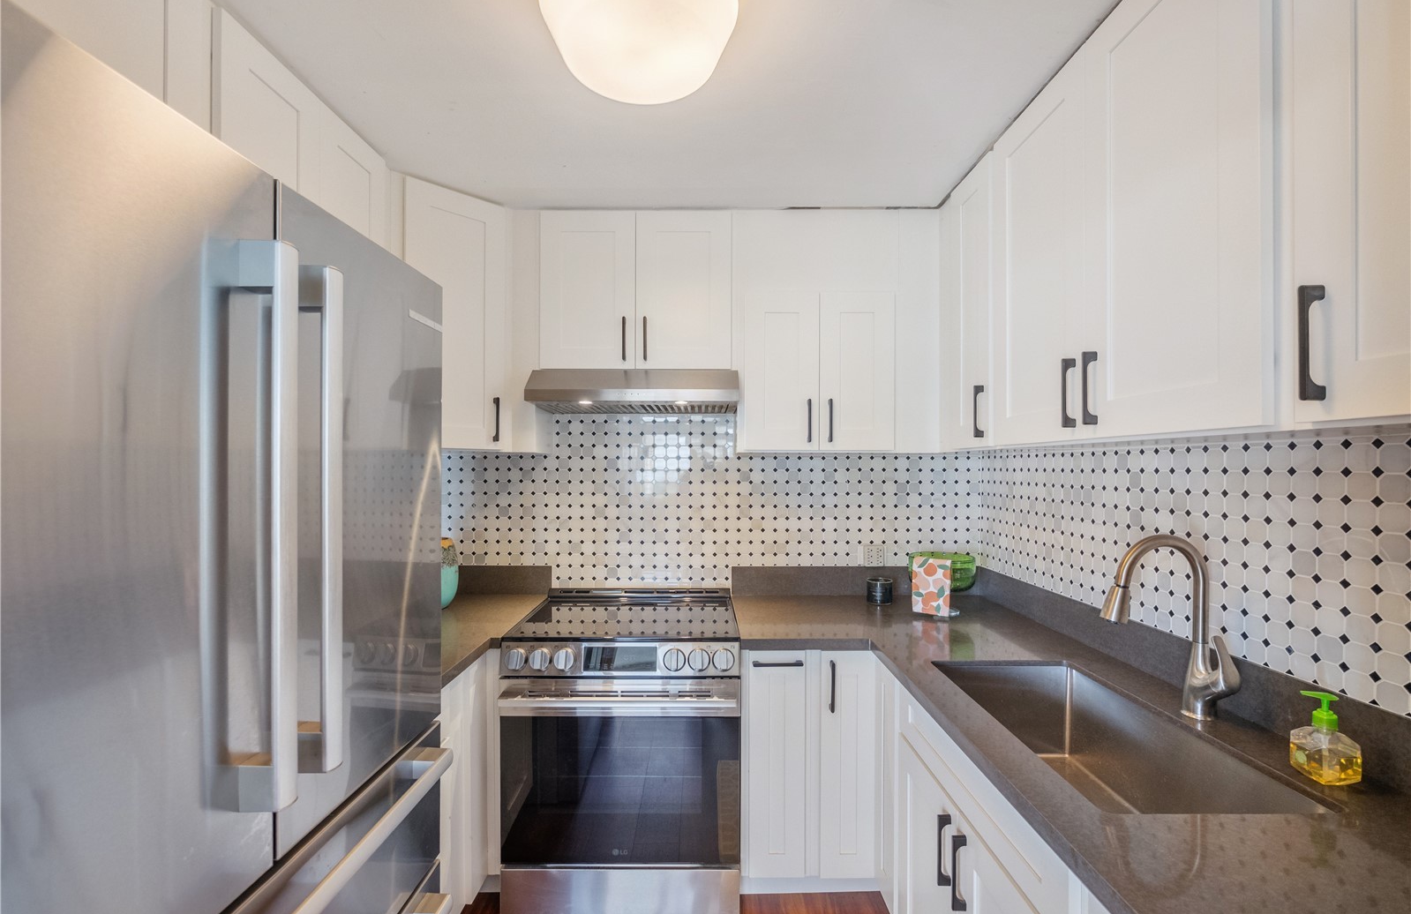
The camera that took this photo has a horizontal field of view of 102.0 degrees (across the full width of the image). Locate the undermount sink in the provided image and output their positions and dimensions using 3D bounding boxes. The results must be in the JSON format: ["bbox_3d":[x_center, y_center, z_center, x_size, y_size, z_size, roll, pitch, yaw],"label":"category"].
[{"bbox_3d":[0.810,0.690,1.224,0.380,0.240,0.715,0,-1,0],"label":"undermount sink"}]

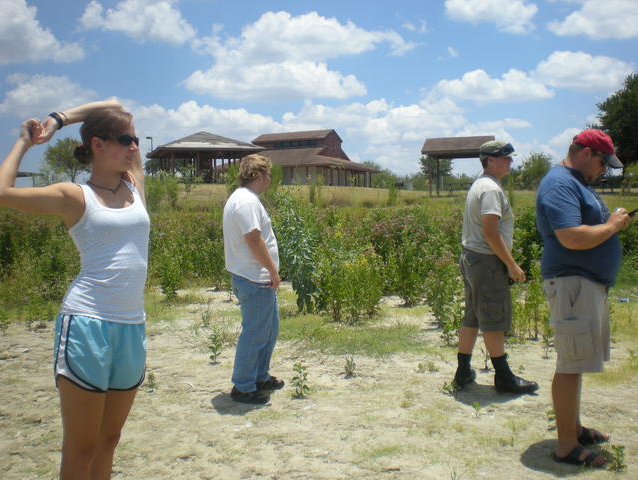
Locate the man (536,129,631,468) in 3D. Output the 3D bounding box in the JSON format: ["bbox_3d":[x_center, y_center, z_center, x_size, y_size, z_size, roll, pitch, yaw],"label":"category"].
[{"bbox_3d":[1.462,0.295,3.898,0.550,1.790,0.580,1,4,10],"label":"man"}]

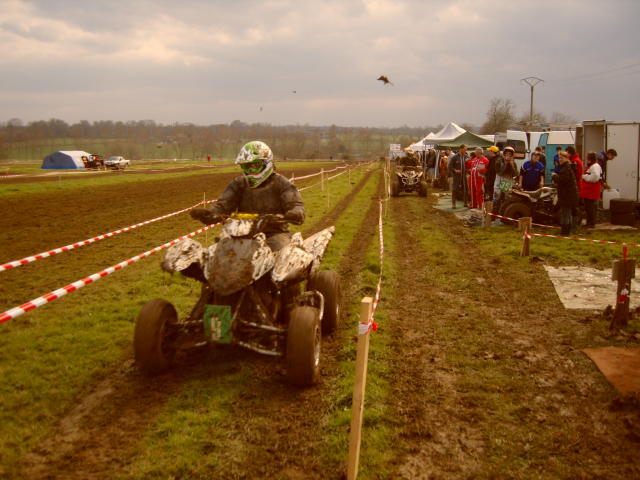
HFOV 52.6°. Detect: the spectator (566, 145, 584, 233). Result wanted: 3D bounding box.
[{"bbox_3d":[5.270,-1.046,13.400,0.420,1.750,0.550,4,8,25],"label":"spectator"}]

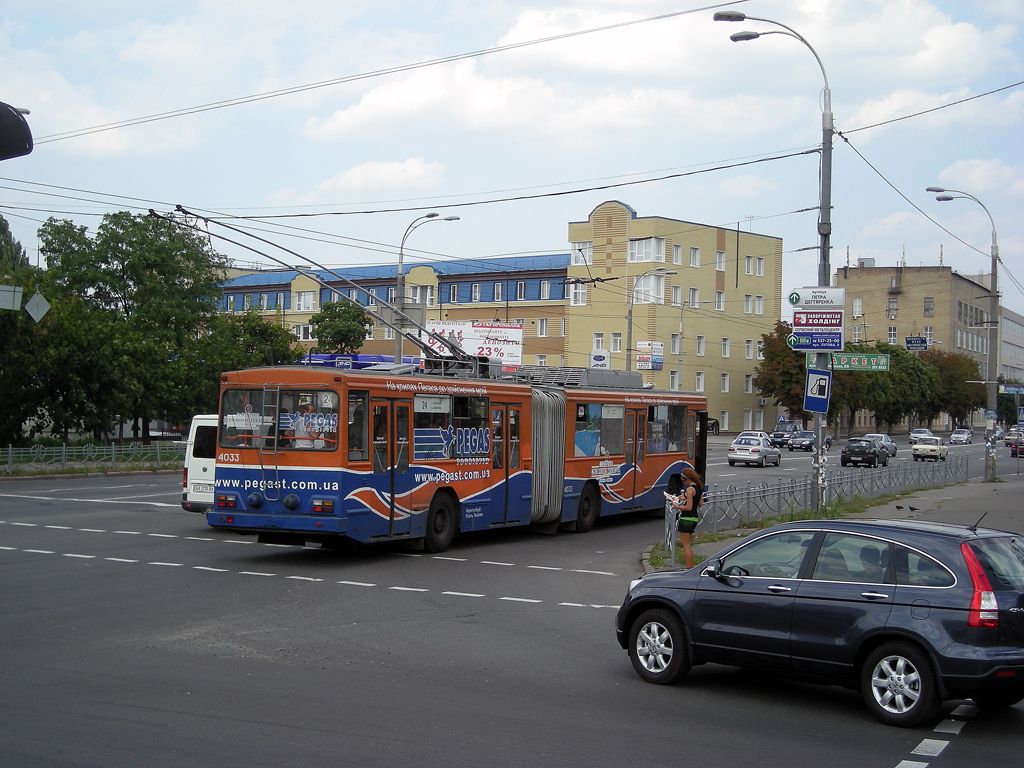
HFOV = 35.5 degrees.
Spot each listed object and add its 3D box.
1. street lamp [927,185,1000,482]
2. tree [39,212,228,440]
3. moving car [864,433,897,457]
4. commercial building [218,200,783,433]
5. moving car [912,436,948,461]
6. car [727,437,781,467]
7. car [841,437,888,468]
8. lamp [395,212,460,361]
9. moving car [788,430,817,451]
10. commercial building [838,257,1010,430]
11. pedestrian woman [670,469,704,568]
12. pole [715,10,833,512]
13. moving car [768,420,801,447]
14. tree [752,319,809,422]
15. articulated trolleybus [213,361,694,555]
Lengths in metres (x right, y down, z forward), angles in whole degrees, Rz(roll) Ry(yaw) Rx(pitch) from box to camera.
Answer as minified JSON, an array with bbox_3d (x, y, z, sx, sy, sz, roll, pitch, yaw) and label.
[{"bbox_3d":[18.703,-2.018,66.374,2.900,12.100,2.500,1,-1,22],"label":"street lamp"},{"bbox_3d":[-22.637,-3.306,94.865,10.961,13.794,10.300,2,-1,-13],"label":"tree"},{"bbox_3d":[24.096,4.016,105.512,1.750,1.450,4.450,1,-1,24],"label":"moving car"},{"bbox_3d":[-3.891,-6.688,184.491,71.000,22.300,20.400,1,-1,45],"label":"commercial building"},{"bbox_3d":[25.282,3.957,96.500,1.580,1.460,4.120,1,-1,22],"label":"moving car"},{"bbox_3d":[11.993,3.338,79.000,1.690,1.430,4.250,1,-1,22],"label":"car"},{"bbox_3d":[18.121,3.516,82.000,1.760,1.460,4.350,1,-1,22],"label":"car"},{"bbox_3d":[-4.525,-2.483,81.330,3.200,12.598,1.700,1,-1,27],"label":"lamp"},{"bbox_3d":[21.483,4.215,117.012,1.760,1.460,4.450,1,-1,22],"label":"moving car"},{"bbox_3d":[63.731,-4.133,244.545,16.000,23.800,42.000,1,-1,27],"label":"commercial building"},{"bbox_3d":[2.652,2.087,24.184,0.460,1.631,0.470,1,-1,30],"label":"pedestrian woman"},{"bbox_3d":[6.608,-3.023,40.075,2.900,12.300,2.500,1,-1,22],"label":"pole"},{"bbox_3d":[21.550,3.932,125.016,1.900,1.950,4.600,1,-1,22],"label":"moving car"},{"bbox_3d":[28.504,-0.610,163.096,8.000,11.900,8.000,1,-1,24],"label":"tree"},{"bbox_3d":[0.001,1.396,33.724,2.700,3.500,17.800,1,-1,26],"label":"articulated trolleybus"}]

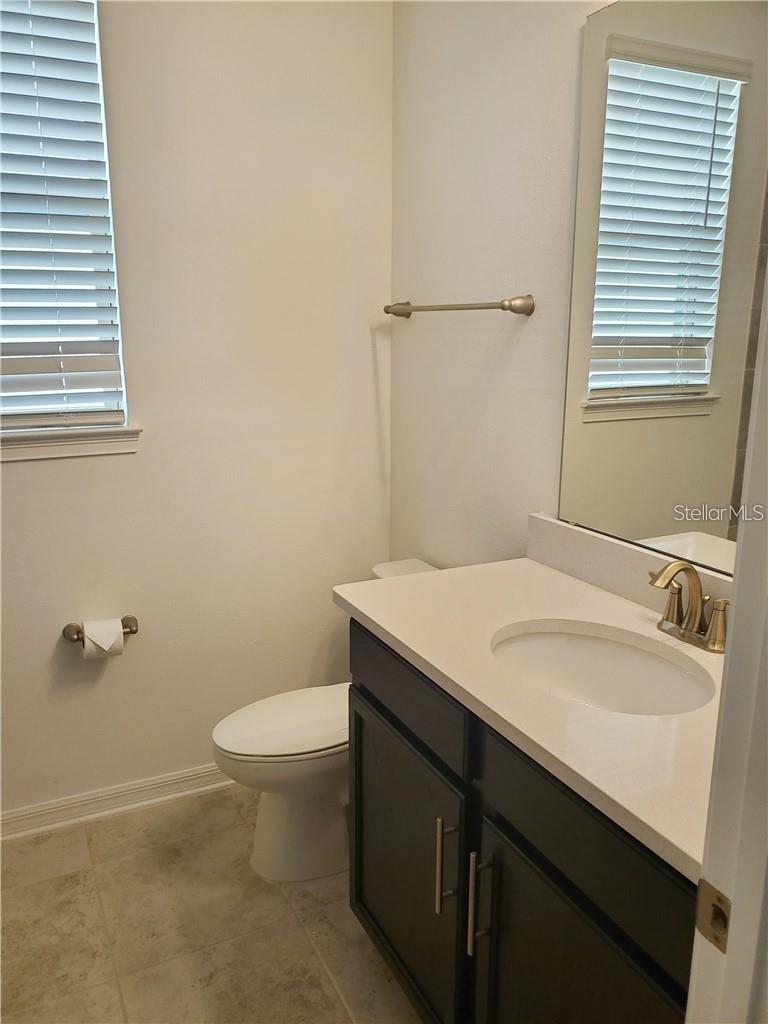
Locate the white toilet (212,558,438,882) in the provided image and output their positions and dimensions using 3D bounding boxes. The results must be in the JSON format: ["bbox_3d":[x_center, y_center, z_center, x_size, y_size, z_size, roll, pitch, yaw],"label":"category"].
[{"bbox_3d":[-0.124,0.606,2.210,0.742,0.762,0.449,-6,14,-26],"label":"white toilet"}]

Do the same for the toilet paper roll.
[{"bbox_3d":[-0.824,0.373,2.256,0.105,0.105,0.105,-6,14,-26],"label":"toilet paper roll"}]

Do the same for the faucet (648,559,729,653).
[{"bbox_3d":[0.539,0.166,1.405,0.149,0.159,0.213,-6,14,-26],"label":"faucet"}]

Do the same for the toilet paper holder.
[{"bbox_3d":[-0.834,0.357,2.273,0.209,0.057,0.086,-6,14,-26],"label":"toilet paper holder"}]

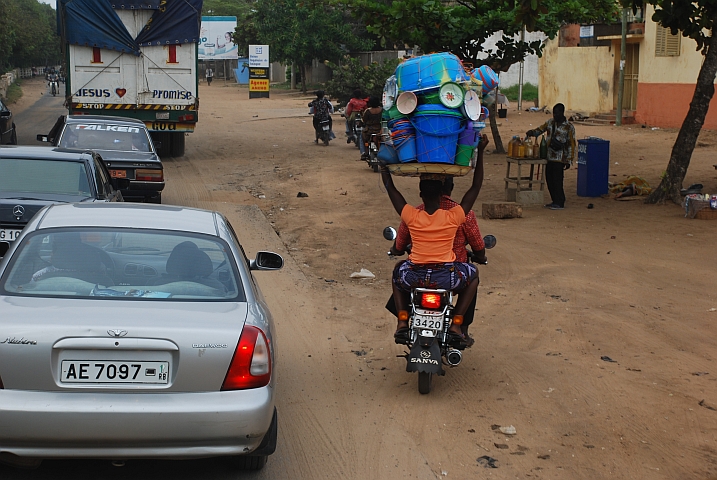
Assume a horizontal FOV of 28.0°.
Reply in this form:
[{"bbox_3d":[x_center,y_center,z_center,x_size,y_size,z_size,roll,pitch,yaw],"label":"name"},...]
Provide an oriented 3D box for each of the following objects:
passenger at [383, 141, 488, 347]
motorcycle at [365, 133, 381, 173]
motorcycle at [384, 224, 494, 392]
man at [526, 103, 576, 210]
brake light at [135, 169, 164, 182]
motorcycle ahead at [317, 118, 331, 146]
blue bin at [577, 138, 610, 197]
[{"bbox_3d":[0.547,0.000,10.330,0.770,1.500,0.630,1,7,4],"label":"passenger"},{"bbox_3d":[0.313,-1.949,29.035,0.740,1.060,1.930,-2,7,-3],"label":"motorcycle"},{"bbox_3d":[0.548,0.457,10.501,0.830,1.070,1.970,5,7,5],"label":"motorcycle"},{"bbox_3d":[3.132,-1.363,23.300,0.640,1.710,0.520,-5,9,-36],"label":"man"},{"bbox_3d":[-3.221,-0.995,22.150,0.440,0.195,0.120,-1,7,-11],"label":"brake light"},{"bbox_3d":[-0.970,-3.204,40.126,0.740,1.060,1.930,-4,8,-7],"label":"motorcycle ahead"},{"bbox_3d":[4.190,-1.271,25.600,0.415,0.980,0.460,-1,7,-14],"label":"blue bin"}]

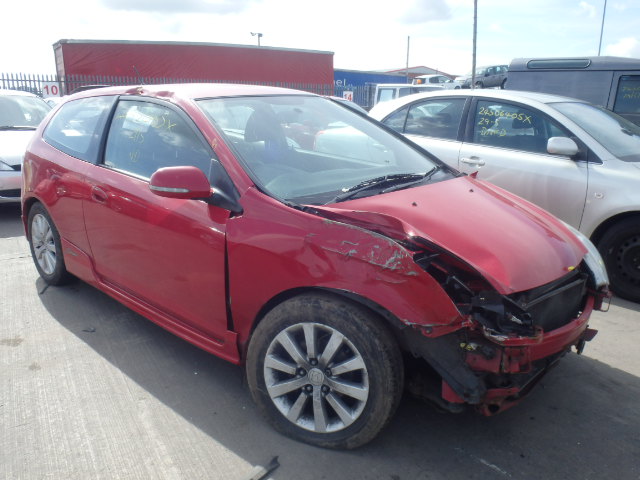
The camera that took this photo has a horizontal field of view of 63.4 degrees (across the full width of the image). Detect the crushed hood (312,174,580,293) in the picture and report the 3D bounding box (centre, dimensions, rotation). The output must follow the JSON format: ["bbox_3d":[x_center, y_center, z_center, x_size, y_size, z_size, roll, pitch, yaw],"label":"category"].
[{"bbox_3d":[0.693,-0.084,2.326,0.838,0.222,1.242,30,30,35],"label":"crushed hood"}]

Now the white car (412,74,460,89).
[{"bbox_3d":[9.040,-12.015,40.000,4.000,1.480,1.680,-8,17,-29],"label":"white car"}]

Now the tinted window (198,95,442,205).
[{"bbox_3d":[0.041,-0.555,2.811,1.303,0.131,0.909,-15,49,-45],"label":"tinted window"}]

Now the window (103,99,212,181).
[{"bbox_3d":[-0.836,-0.525,2.675,1.121,0.414,0.091,14,2,41],"label":"window"}]

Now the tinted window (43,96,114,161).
[{"bbox_3d":[-1.583,-0.736,3.354,0.101,0.394,0.889,11,2,-45],"label":"tinted window"}]

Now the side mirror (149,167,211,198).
[{"bbox_3d":[-0.583,-0.236,2.168,0.131,0.136,0.227,14,20,41],"label":"side mirror"}]

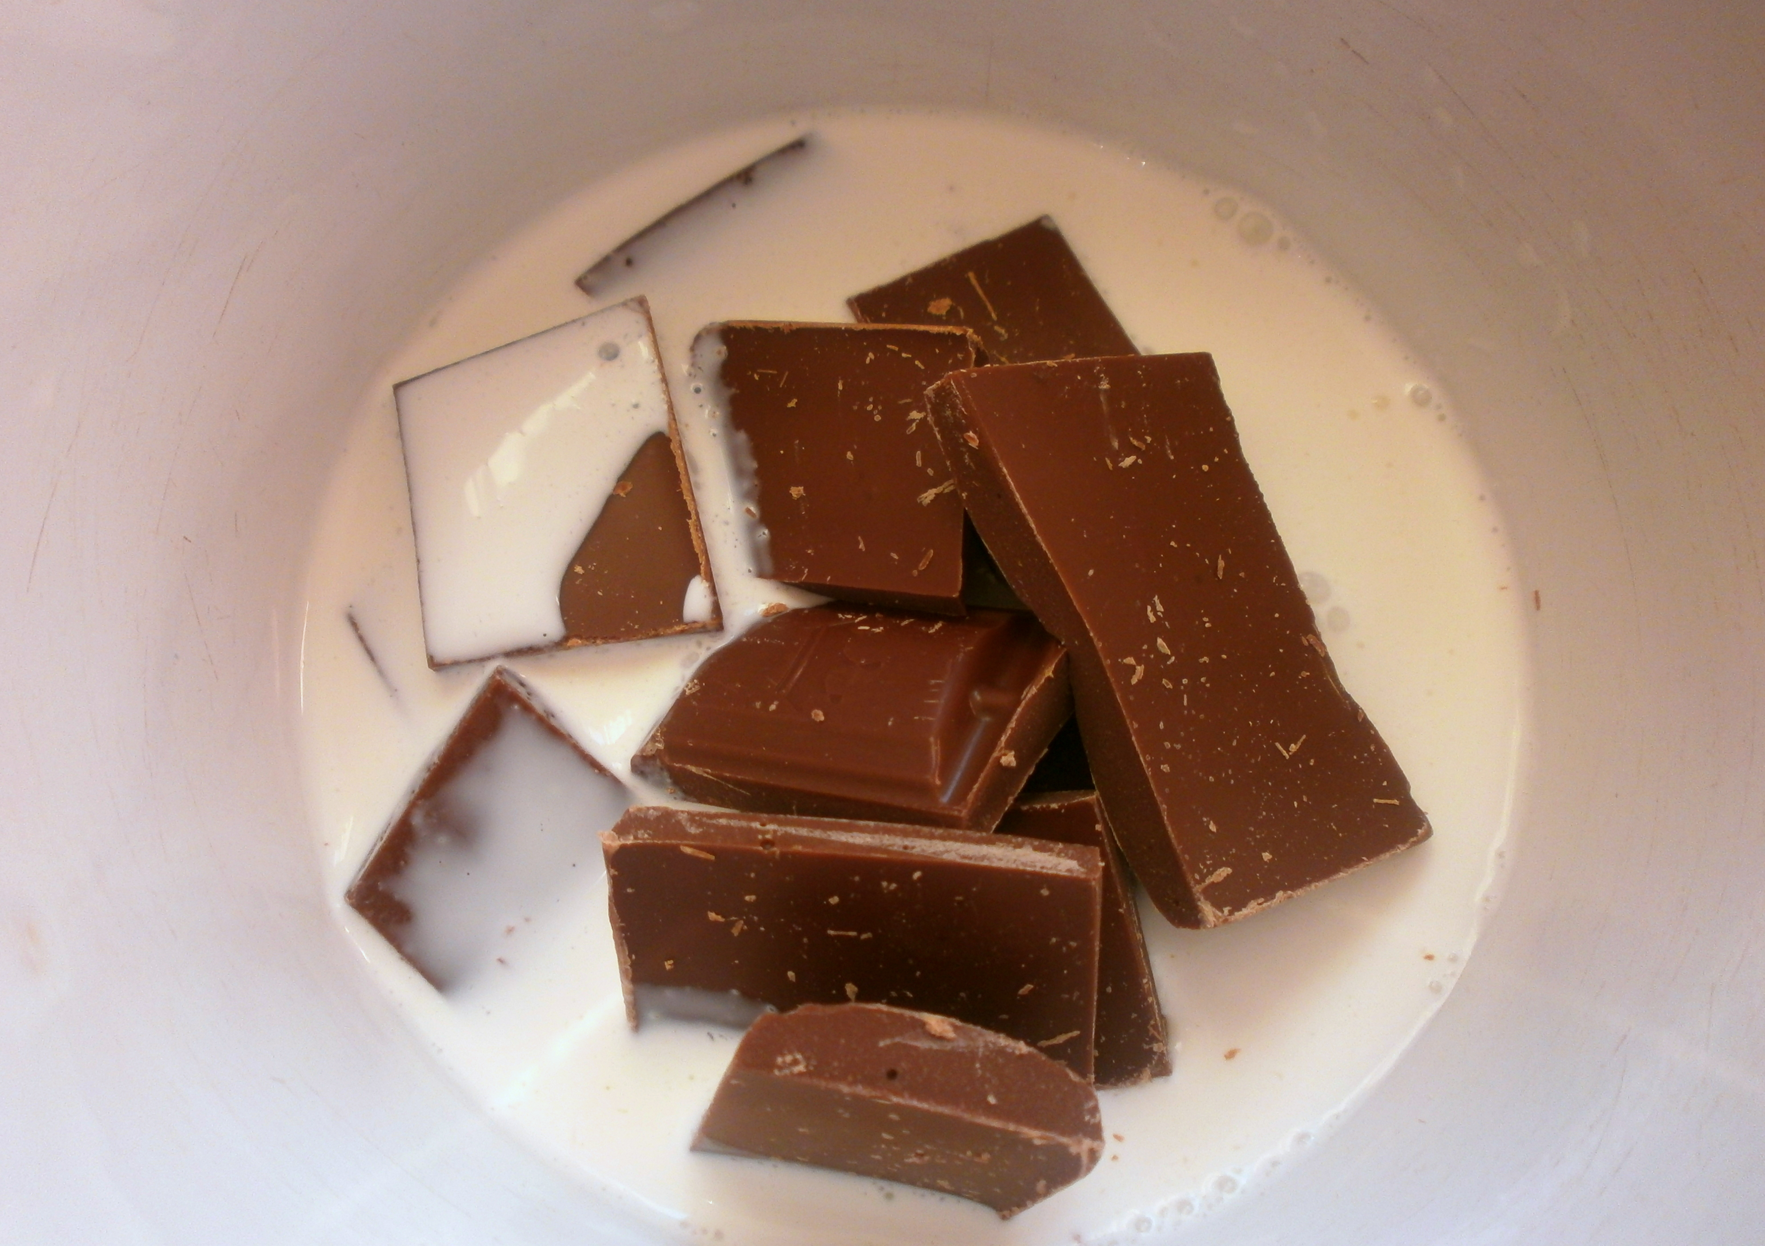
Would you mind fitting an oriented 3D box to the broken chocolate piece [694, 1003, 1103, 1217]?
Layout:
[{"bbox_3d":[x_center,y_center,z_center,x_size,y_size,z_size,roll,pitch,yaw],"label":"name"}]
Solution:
[{"bbox_3d":[0.001,0.052,0.147,0.038,0.016,0.010,14,38,-8],"label":"broken chocolate piece"}]

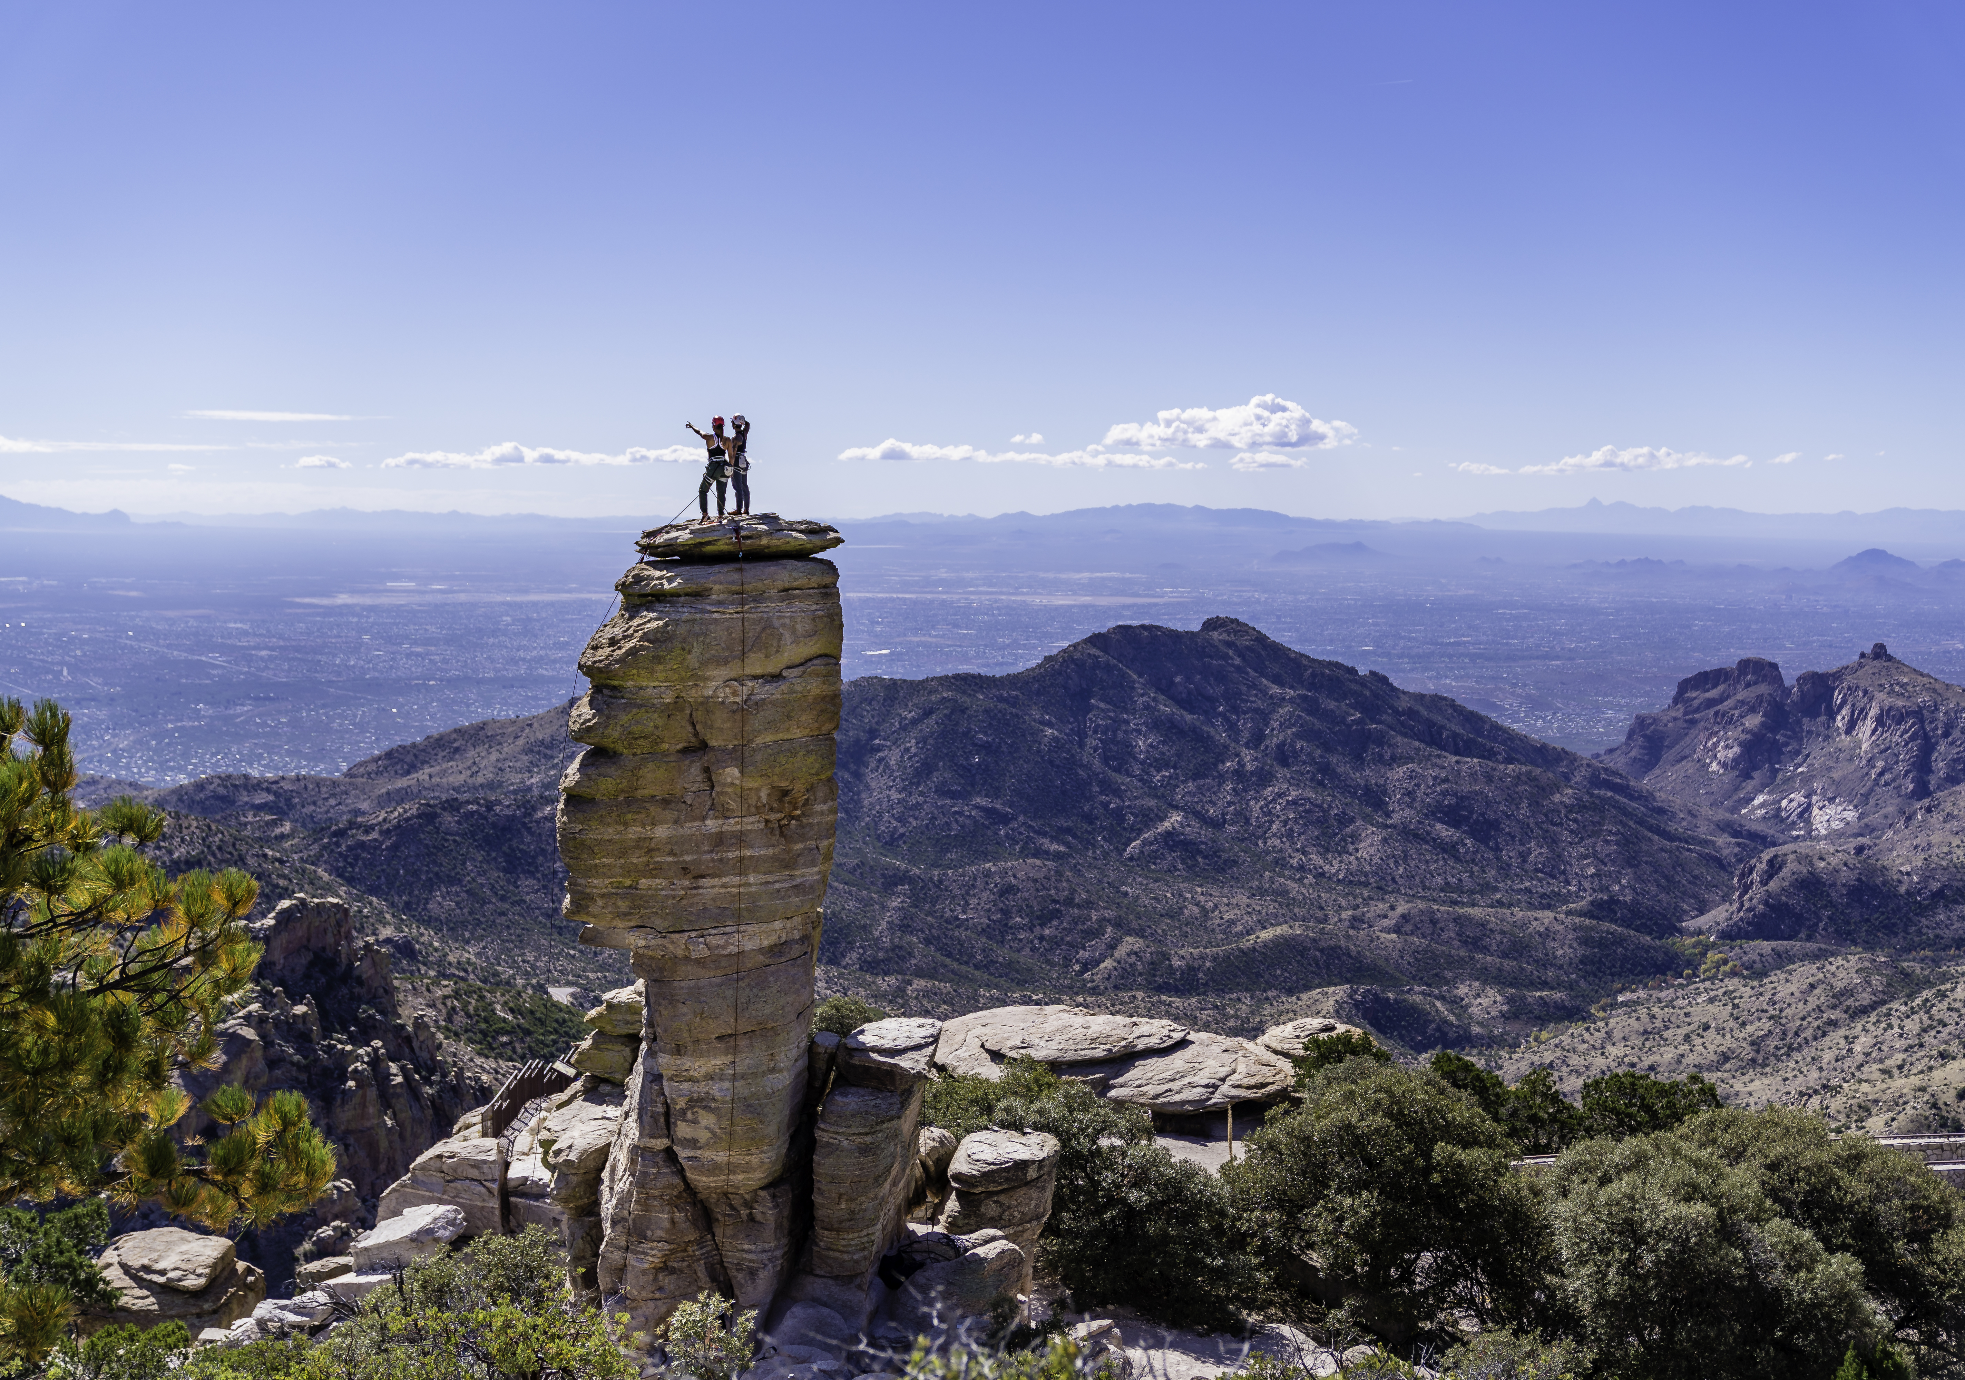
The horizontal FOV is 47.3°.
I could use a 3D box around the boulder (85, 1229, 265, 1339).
[{"bbox_3d":[-13.632,10.033,38.000,2.900,1.400,2.200,0,5,0],"label":"boulder"}]

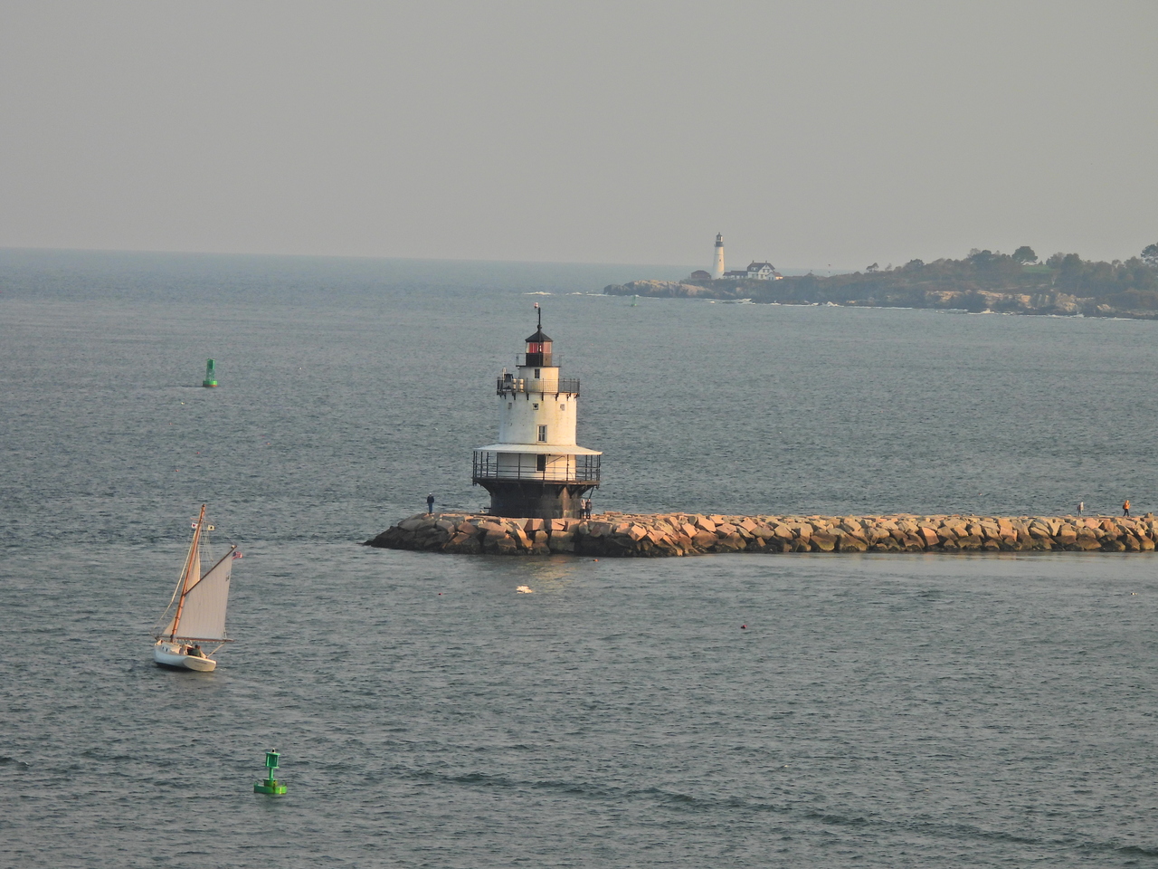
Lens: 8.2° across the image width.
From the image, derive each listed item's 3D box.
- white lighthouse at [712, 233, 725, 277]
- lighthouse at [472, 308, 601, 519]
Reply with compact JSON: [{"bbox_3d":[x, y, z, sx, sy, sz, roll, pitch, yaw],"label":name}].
[{"bbox_3d":[72.093,-92.758,4168.000,6.800,24.400,6.800,2,1,0],"label":"white lighthouse"},{"bbox_3d":[-3.613,-1.838,694.000,11.100,18.100,11.100,2,1,0],"label":"lighthouse"}]

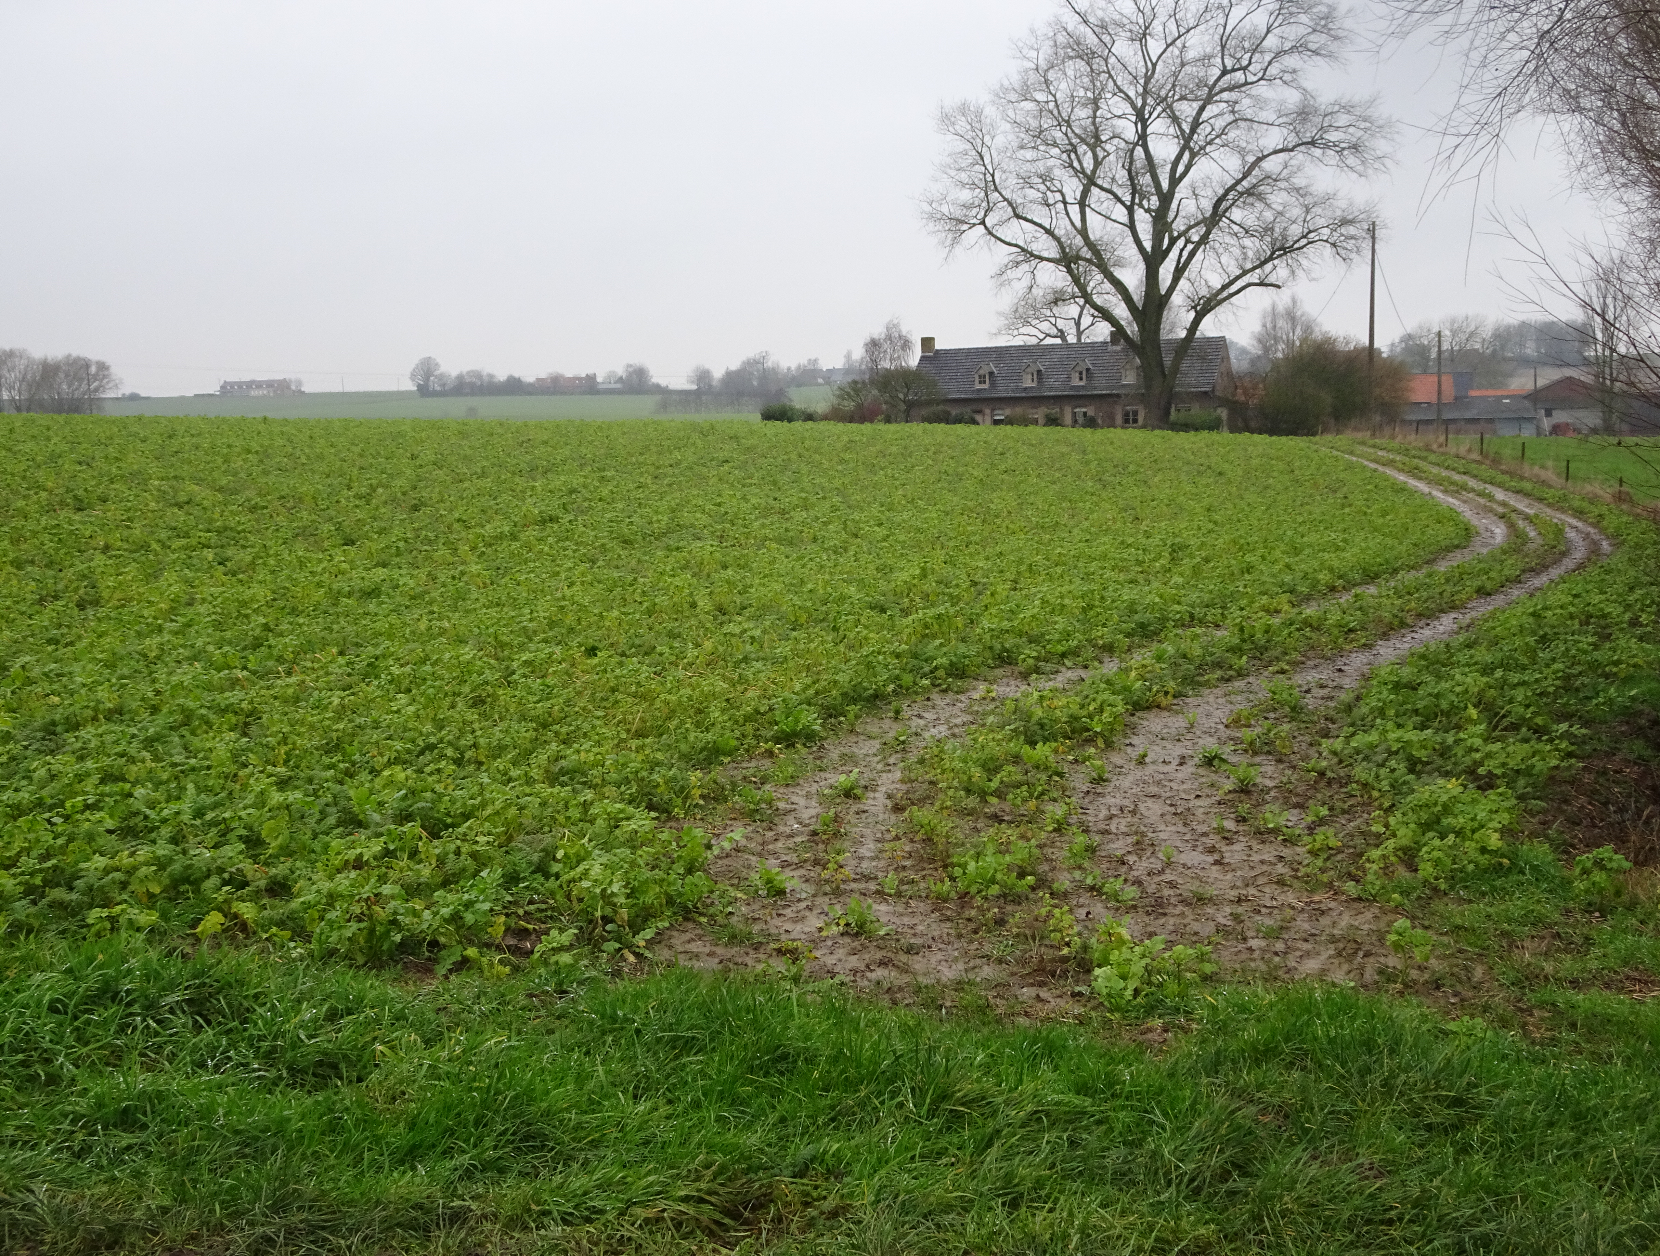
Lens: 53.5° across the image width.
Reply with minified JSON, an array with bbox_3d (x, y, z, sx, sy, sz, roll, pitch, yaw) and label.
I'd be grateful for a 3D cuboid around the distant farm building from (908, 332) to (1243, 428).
[{"bbox_3d":[17.046,-17.073,115.605,21.280,7.340,7.000,2,9,26],"label":"distant farm building"}]

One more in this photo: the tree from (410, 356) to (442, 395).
[{"bbox_3d":[-154.844,-96.615,630.000,12.300,14.300,12.300,-2,8,0],"label":"tree"}]

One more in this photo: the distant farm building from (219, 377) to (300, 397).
[{"bbox_3d":[-255.751,-108.304,740.000,38.000,8.300,11.000,2,9,25],"label":"distant farm building"}]

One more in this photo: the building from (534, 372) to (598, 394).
[{"bbox_3d":[-104.180,-96.787,650.000,25.000,7.900,8.500,-3,8,-7],"label":"building"}]

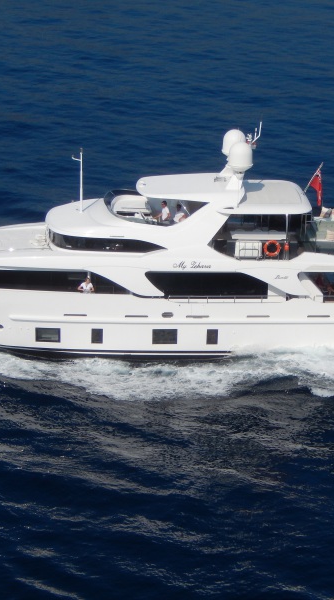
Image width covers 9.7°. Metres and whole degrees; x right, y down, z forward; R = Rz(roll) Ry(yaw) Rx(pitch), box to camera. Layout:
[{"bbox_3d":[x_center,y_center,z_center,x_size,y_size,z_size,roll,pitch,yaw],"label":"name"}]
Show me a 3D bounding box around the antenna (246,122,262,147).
[{"bbox_3d":[3.863,-7.426,87.981,0.673,1.242,0.455,0,16,-6],"label":"antenna"}]

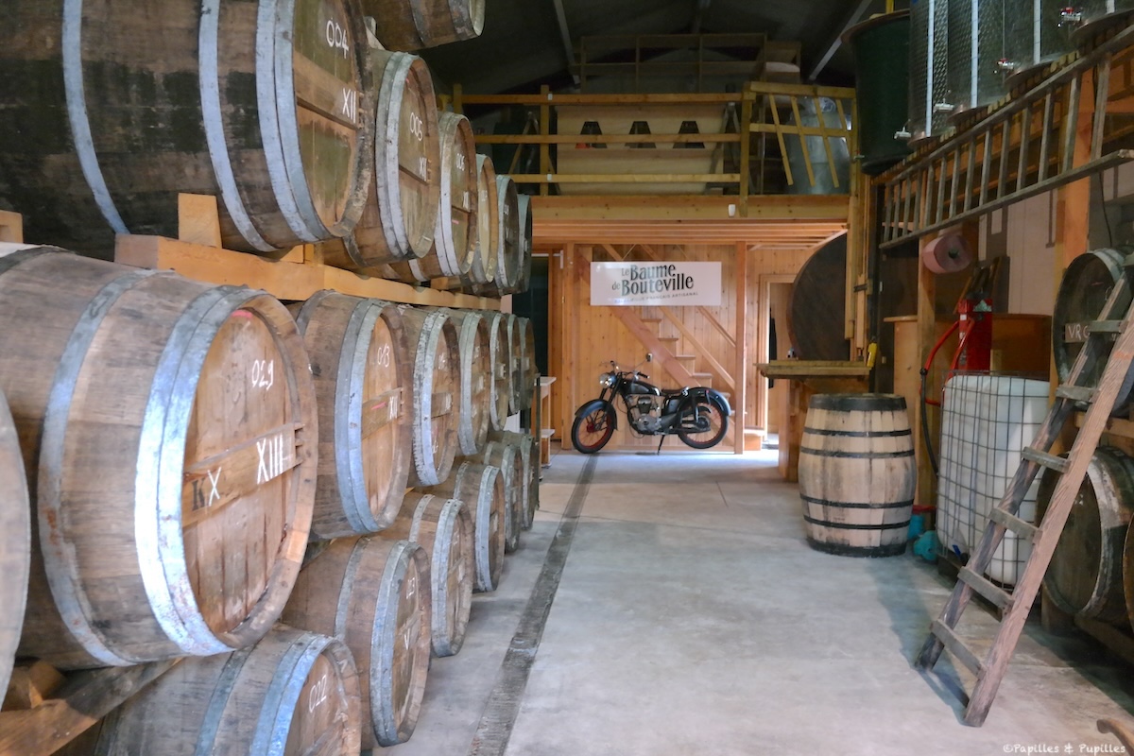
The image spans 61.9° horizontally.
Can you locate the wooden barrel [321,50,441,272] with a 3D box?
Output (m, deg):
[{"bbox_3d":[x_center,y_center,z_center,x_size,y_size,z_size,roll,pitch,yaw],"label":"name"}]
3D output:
[{"bbox_3d":[-0.940,-0.702,3.010,0.960,0.770,0.770,0,2,4],"label":"wooden barrel"}]

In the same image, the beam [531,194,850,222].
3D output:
[{"bbox_3d":[0.948,-1.696,9.450,3.700,0.235,0.110,0,2,4],"label":"beam"}]

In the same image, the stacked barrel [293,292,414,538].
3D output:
[{"bbox_3d":[-1.032,0.102,2.737,1.056,0.800,0.800,1,3,3],"label":"stacked barrel"}]

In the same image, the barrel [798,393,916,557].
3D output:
[{"bbox_3d":[1.870,0.610,6.100,0.750,0.940,0.750,0,2,4],"label":"barrel"}]

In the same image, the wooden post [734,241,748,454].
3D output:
[{"bbox_3d":[2.085,-0.369,11.350,0.120,2.530,0.120,0,2,4],"label":"wooden post"}]

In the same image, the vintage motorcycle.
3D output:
[{"bbox_3d":[1.000,0.300,11.200,1.930,1.170,0.700,0,3,-6],"label":"vintage motorcycle"}]

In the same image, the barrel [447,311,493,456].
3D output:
[{"bbox_3d":[-0.924,0.026,4.450,1.056,0.800,0.800,1,3,3],"label":"barrel"}]

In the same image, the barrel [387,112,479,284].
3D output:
[{"bbox_3d":[-0.949,-0.766,3.970,1.056,0.800,0.800,1,3,3],"label":"barrel"}]

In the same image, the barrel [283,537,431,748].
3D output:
[{"bbox_3d":[-0.983,0.831,3.039,0.994,0.753,0.753,1,3,3],"label":"barrel"}]

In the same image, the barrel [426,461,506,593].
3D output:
[{"bbox_3d":[-0.824,0.748,4.750,0.960,0.770,0.770,0,2,4],"label":"barrel"}]

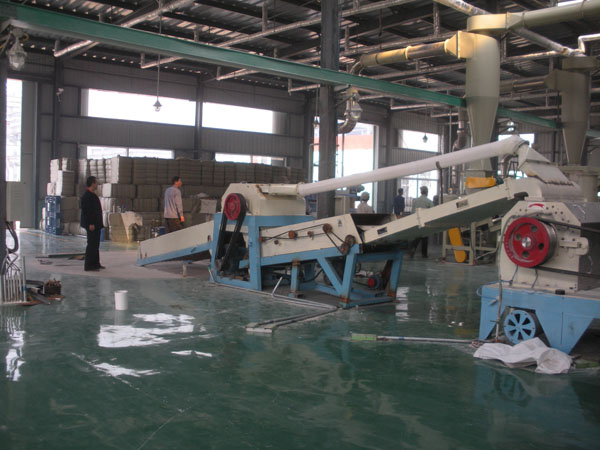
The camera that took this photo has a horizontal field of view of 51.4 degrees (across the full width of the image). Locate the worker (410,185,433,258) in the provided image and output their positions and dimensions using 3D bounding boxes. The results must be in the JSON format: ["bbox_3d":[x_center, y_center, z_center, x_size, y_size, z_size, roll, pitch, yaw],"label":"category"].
[{"bbox_3d":[2.940,-0.050,14.950,0.540,1.700,0.380,2,3,5],"label":"worker"}]

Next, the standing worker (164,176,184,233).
[{"bbox_3d":[-2.800,-0.200,13.850,0.500,1.730,0.330,5,5,43],"label":"standing worker"}]

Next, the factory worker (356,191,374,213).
[{"bbox_3d":[1.650,-0.045,15.850,0.450,1.570,0.300,2,3,5],"label":"factory worker"}]

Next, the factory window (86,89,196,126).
[{"bbox_3d":[-5.650,-4.240,22.760,4.450,1.020,0.150,-1,4,-41],"label":"factory window"}]

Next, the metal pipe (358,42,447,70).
[{"bbox_3d":[2.360,-3.930,14.600,0.260,0.260,2.600,-1,4,-41],"label":"metal pipe"}]

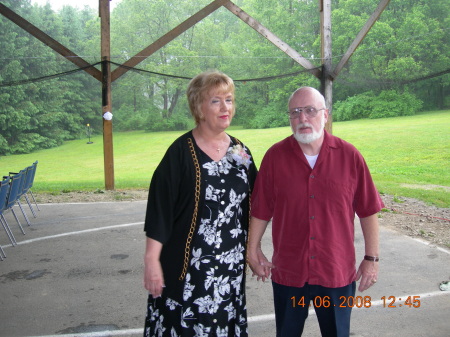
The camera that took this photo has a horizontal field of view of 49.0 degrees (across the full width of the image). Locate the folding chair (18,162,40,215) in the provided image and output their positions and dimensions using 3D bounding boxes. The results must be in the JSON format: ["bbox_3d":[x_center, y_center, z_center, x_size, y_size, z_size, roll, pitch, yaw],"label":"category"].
[{"bbox_3d":[-3.219,0.406,7.486,0.570,0.860,0.590,-3,6,-15],"label":"folding chair"}]

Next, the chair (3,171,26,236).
[{"bbox_3d":[-2.915,0.514,6.300,0.570,0.860,0.590,-2,6,-13],"label":"chair"}]

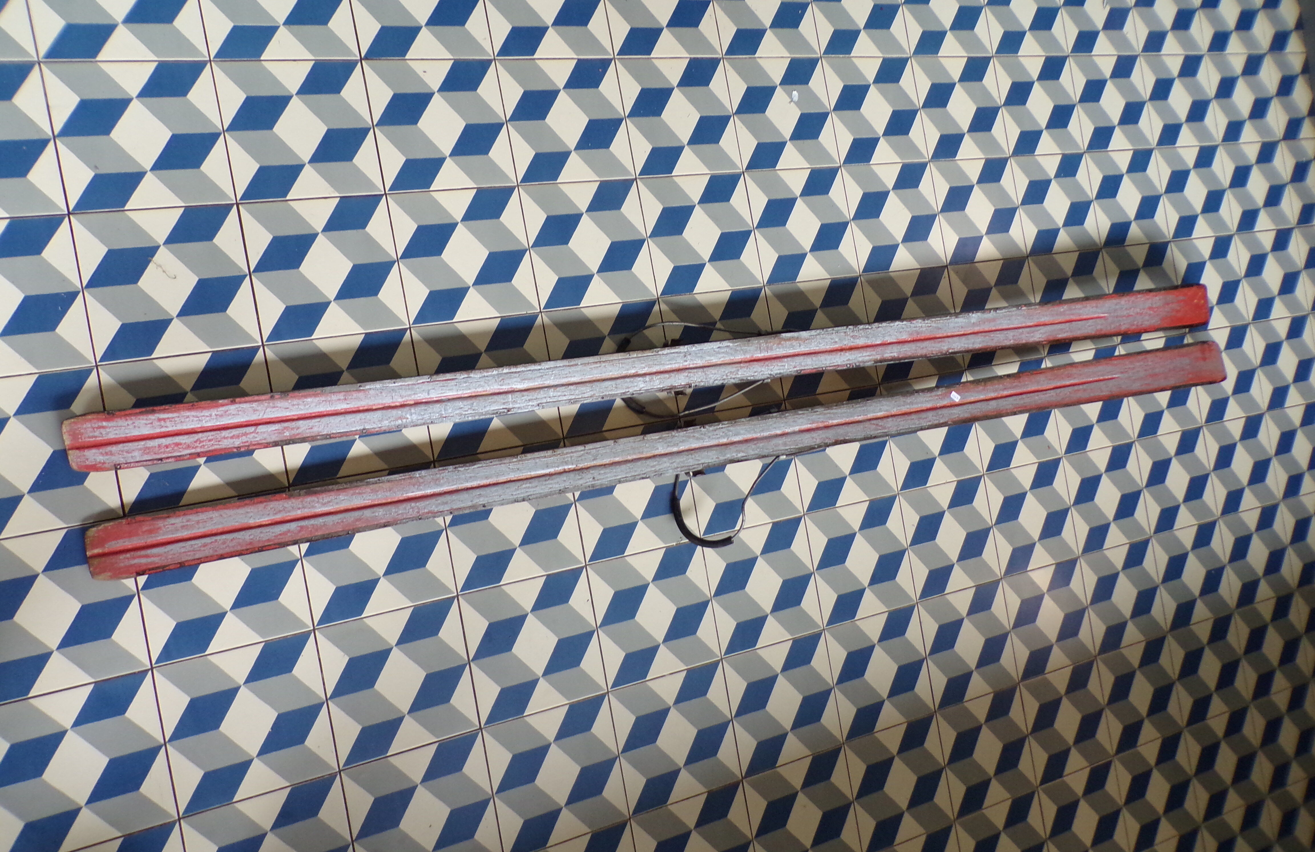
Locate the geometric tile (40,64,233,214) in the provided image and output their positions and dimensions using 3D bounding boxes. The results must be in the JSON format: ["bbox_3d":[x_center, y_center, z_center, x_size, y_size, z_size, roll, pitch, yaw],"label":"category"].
[{"bbox_3d":[-0.690,-0.391,1.229,0.200,0.015,0.200,-10,90,-22],"label":"geometric tile"}]

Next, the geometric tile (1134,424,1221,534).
[{"bbox_3d":[1.087,0.110,1.917,0.200,0.012,0.200,-10,90,-22],"label":"geometric tile"}]

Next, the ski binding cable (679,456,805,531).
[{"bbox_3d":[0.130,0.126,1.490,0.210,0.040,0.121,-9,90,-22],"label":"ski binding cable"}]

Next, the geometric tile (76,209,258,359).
[{"bbox_3d":[-0.659,-0.194,1.230,0.198,0.012,0.198,-10,90,-22],"label":"geometric tile"}]

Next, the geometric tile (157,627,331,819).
[{"bbox_3d":[-0.553,0.396,1.232,0.198,0.012,0.198,-10,90,-22],"label":"geometric tile"}]

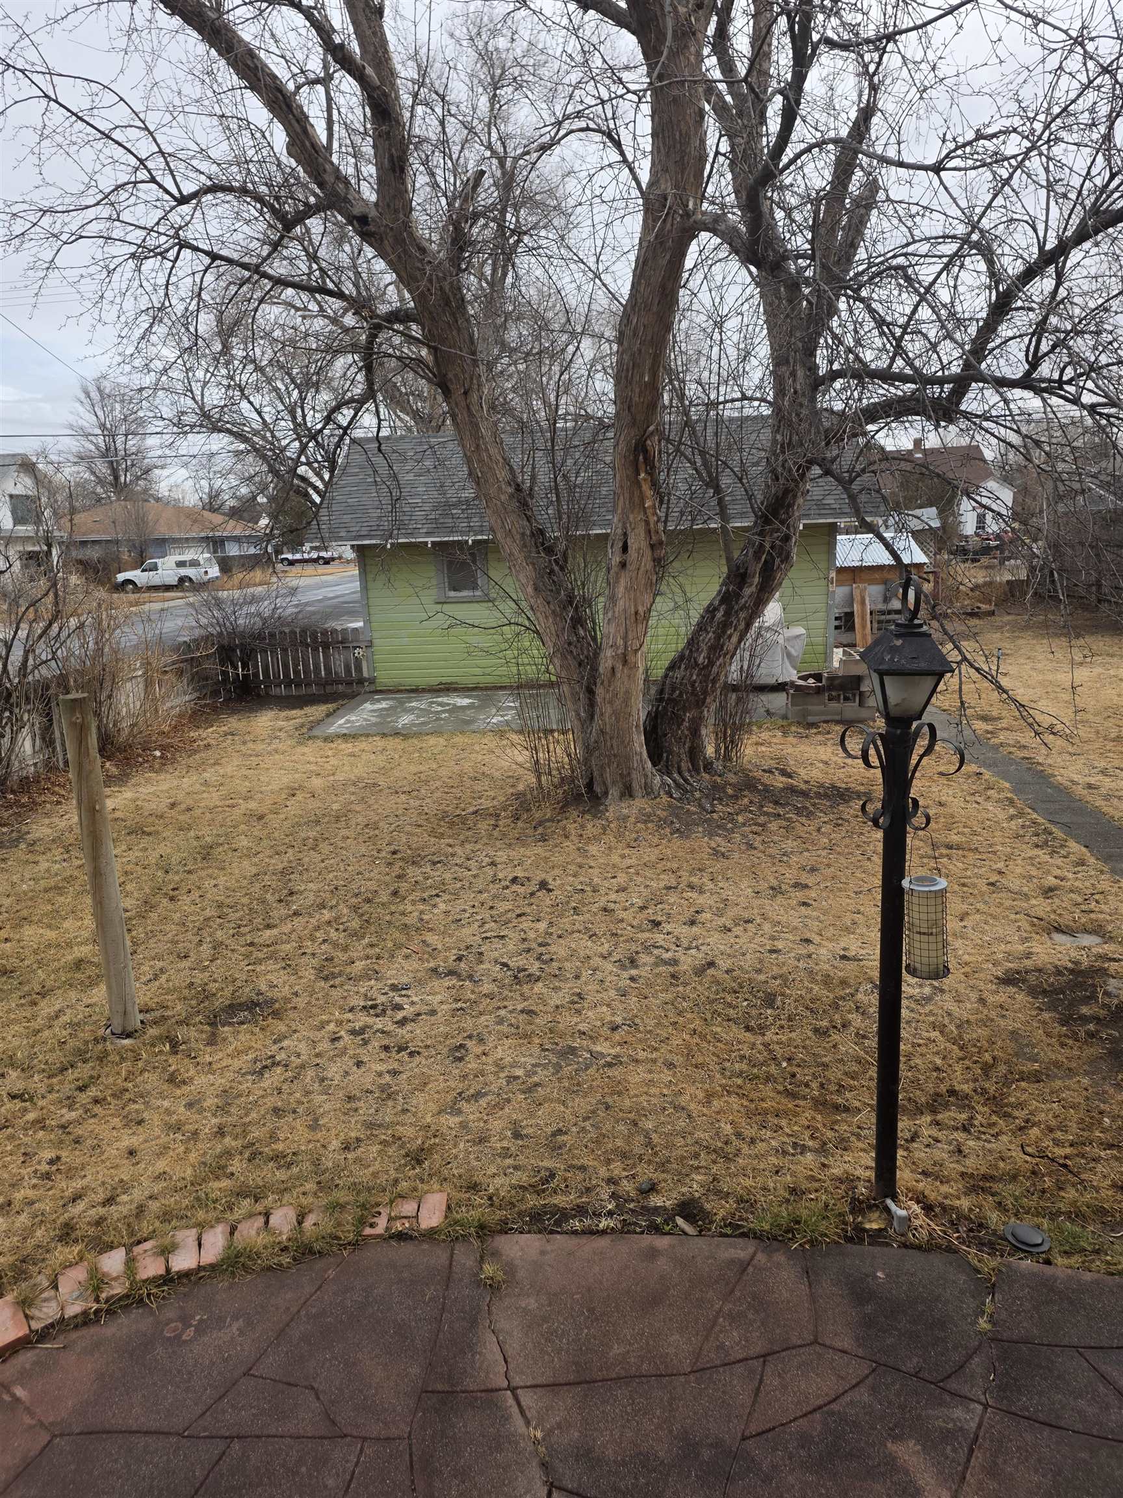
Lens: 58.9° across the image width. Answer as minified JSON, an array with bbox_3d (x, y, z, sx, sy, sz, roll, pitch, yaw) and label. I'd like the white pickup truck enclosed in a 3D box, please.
[{"bbox_3d":[-20.100,-8.920,50.578,4.800,1.720,1.750,-2,13,3],"label":"white pickup truck"}]

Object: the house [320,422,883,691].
[{"bbox_3d":[0.640,-3.559,17.288,8.367,3.989,5.998,-2,13,5],"label":"house"}]

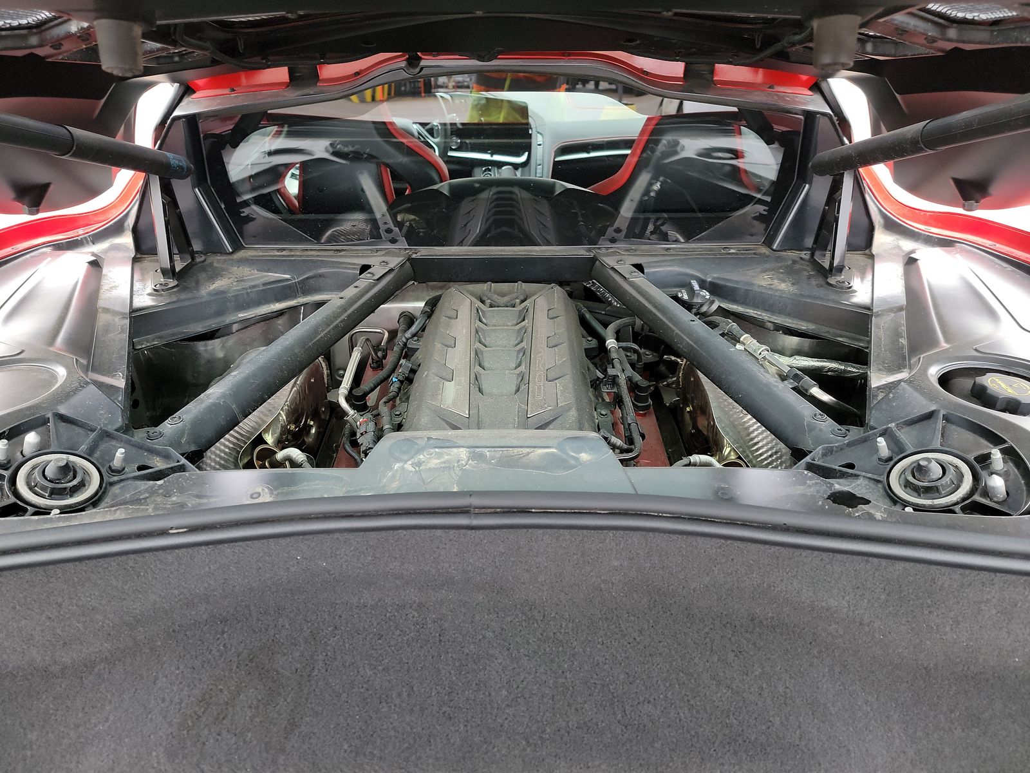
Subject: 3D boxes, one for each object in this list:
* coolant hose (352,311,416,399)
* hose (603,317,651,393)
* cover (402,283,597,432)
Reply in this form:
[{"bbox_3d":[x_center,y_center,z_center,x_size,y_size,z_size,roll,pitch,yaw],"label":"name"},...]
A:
[{"bbox_3d":[-0.226,-0.066,1.264,0.100,0.085,0.290,0,31,0],"label":"coolant hose"},{"bbox_3d":[0.181,-0.060,1.227,0.085,0.075,0.200,0,31,0],"label":"hose"},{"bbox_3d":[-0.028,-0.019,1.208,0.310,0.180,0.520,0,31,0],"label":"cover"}]

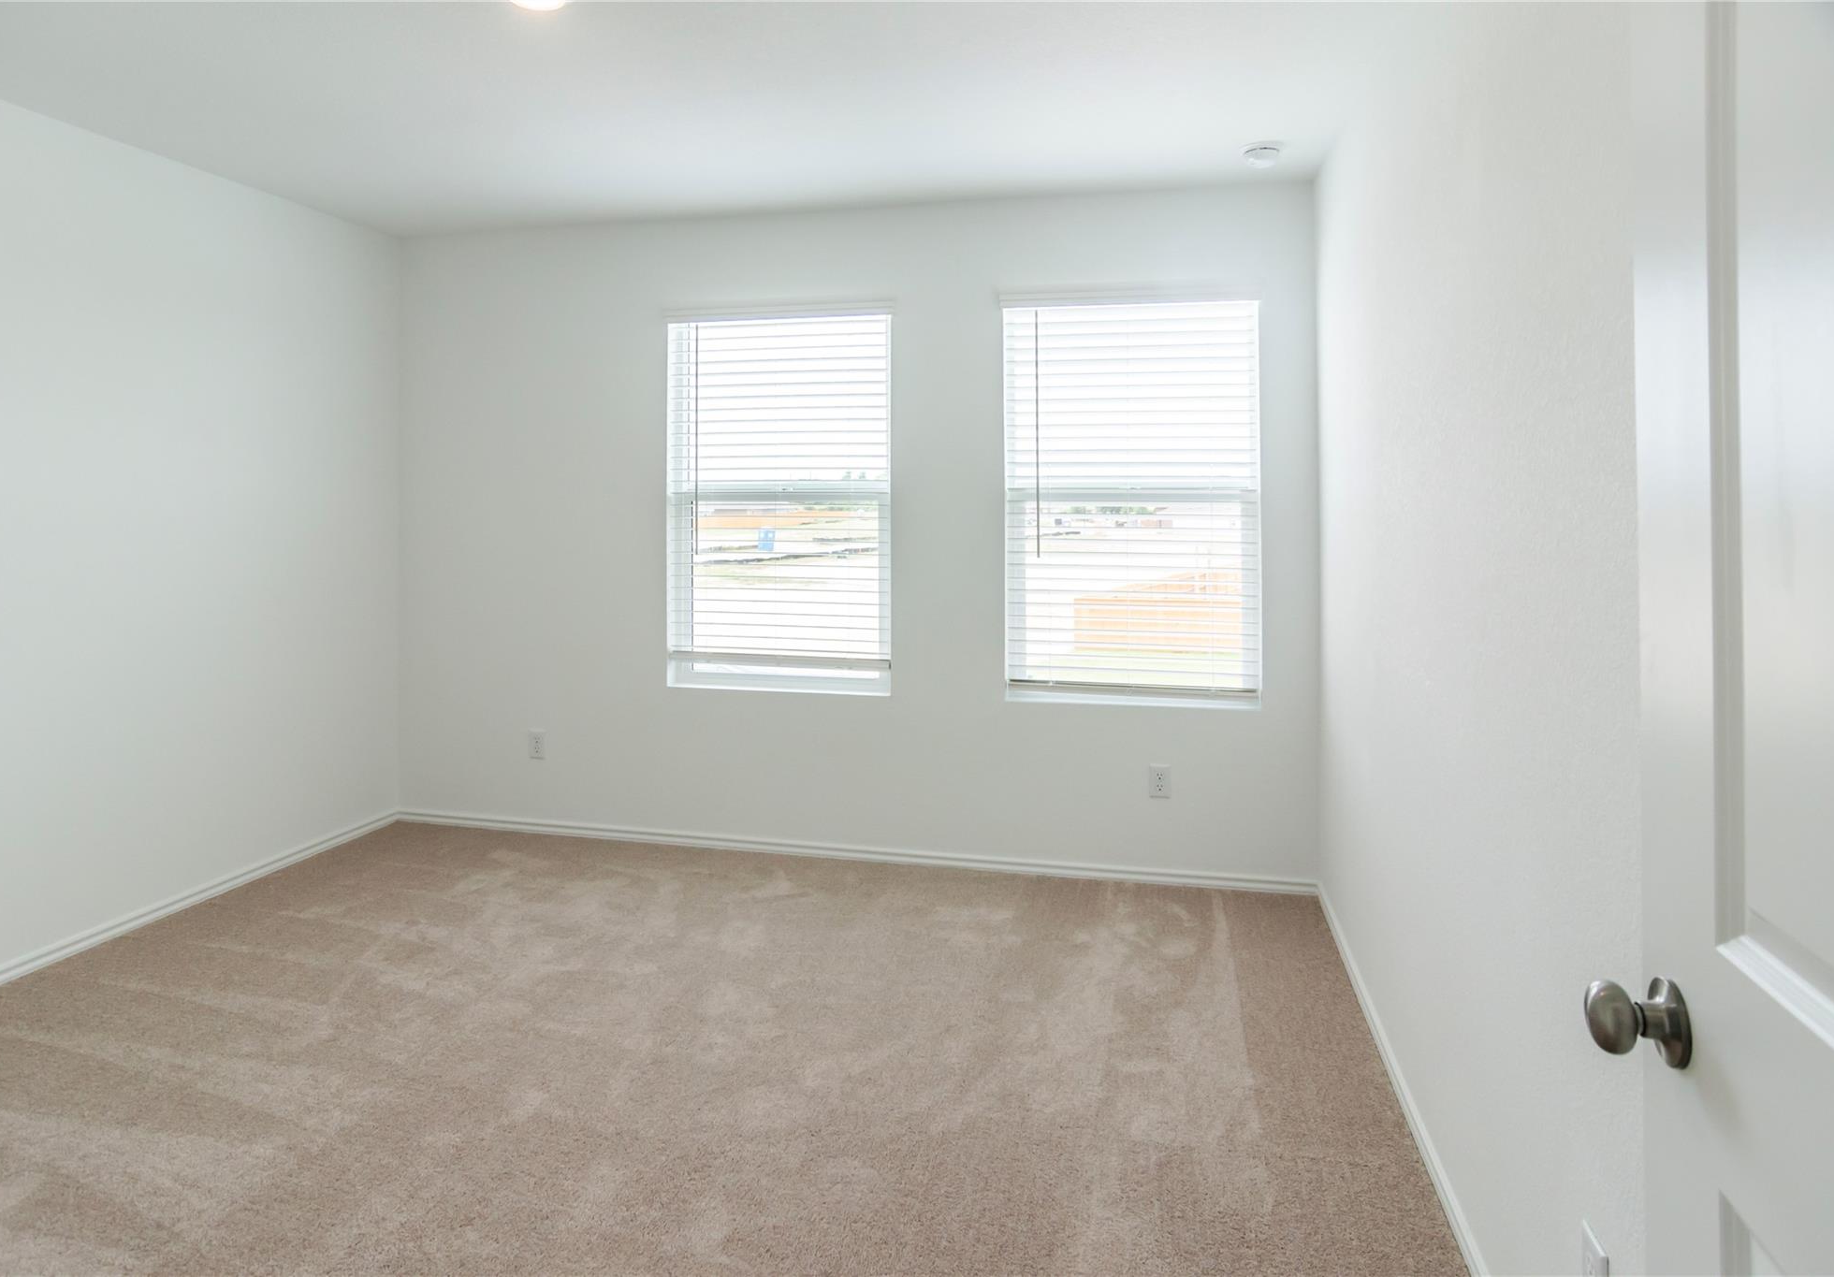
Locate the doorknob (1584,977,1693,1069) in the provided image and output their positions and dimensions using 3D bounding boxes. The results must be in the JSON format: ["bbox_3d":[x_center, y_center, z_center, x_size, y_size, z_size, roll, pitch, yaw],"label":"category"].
[{"bbox_3d":[0.632,0.336,0.840,0.063,0.067,0.067,1,5,13],"label":"doorknob"}]

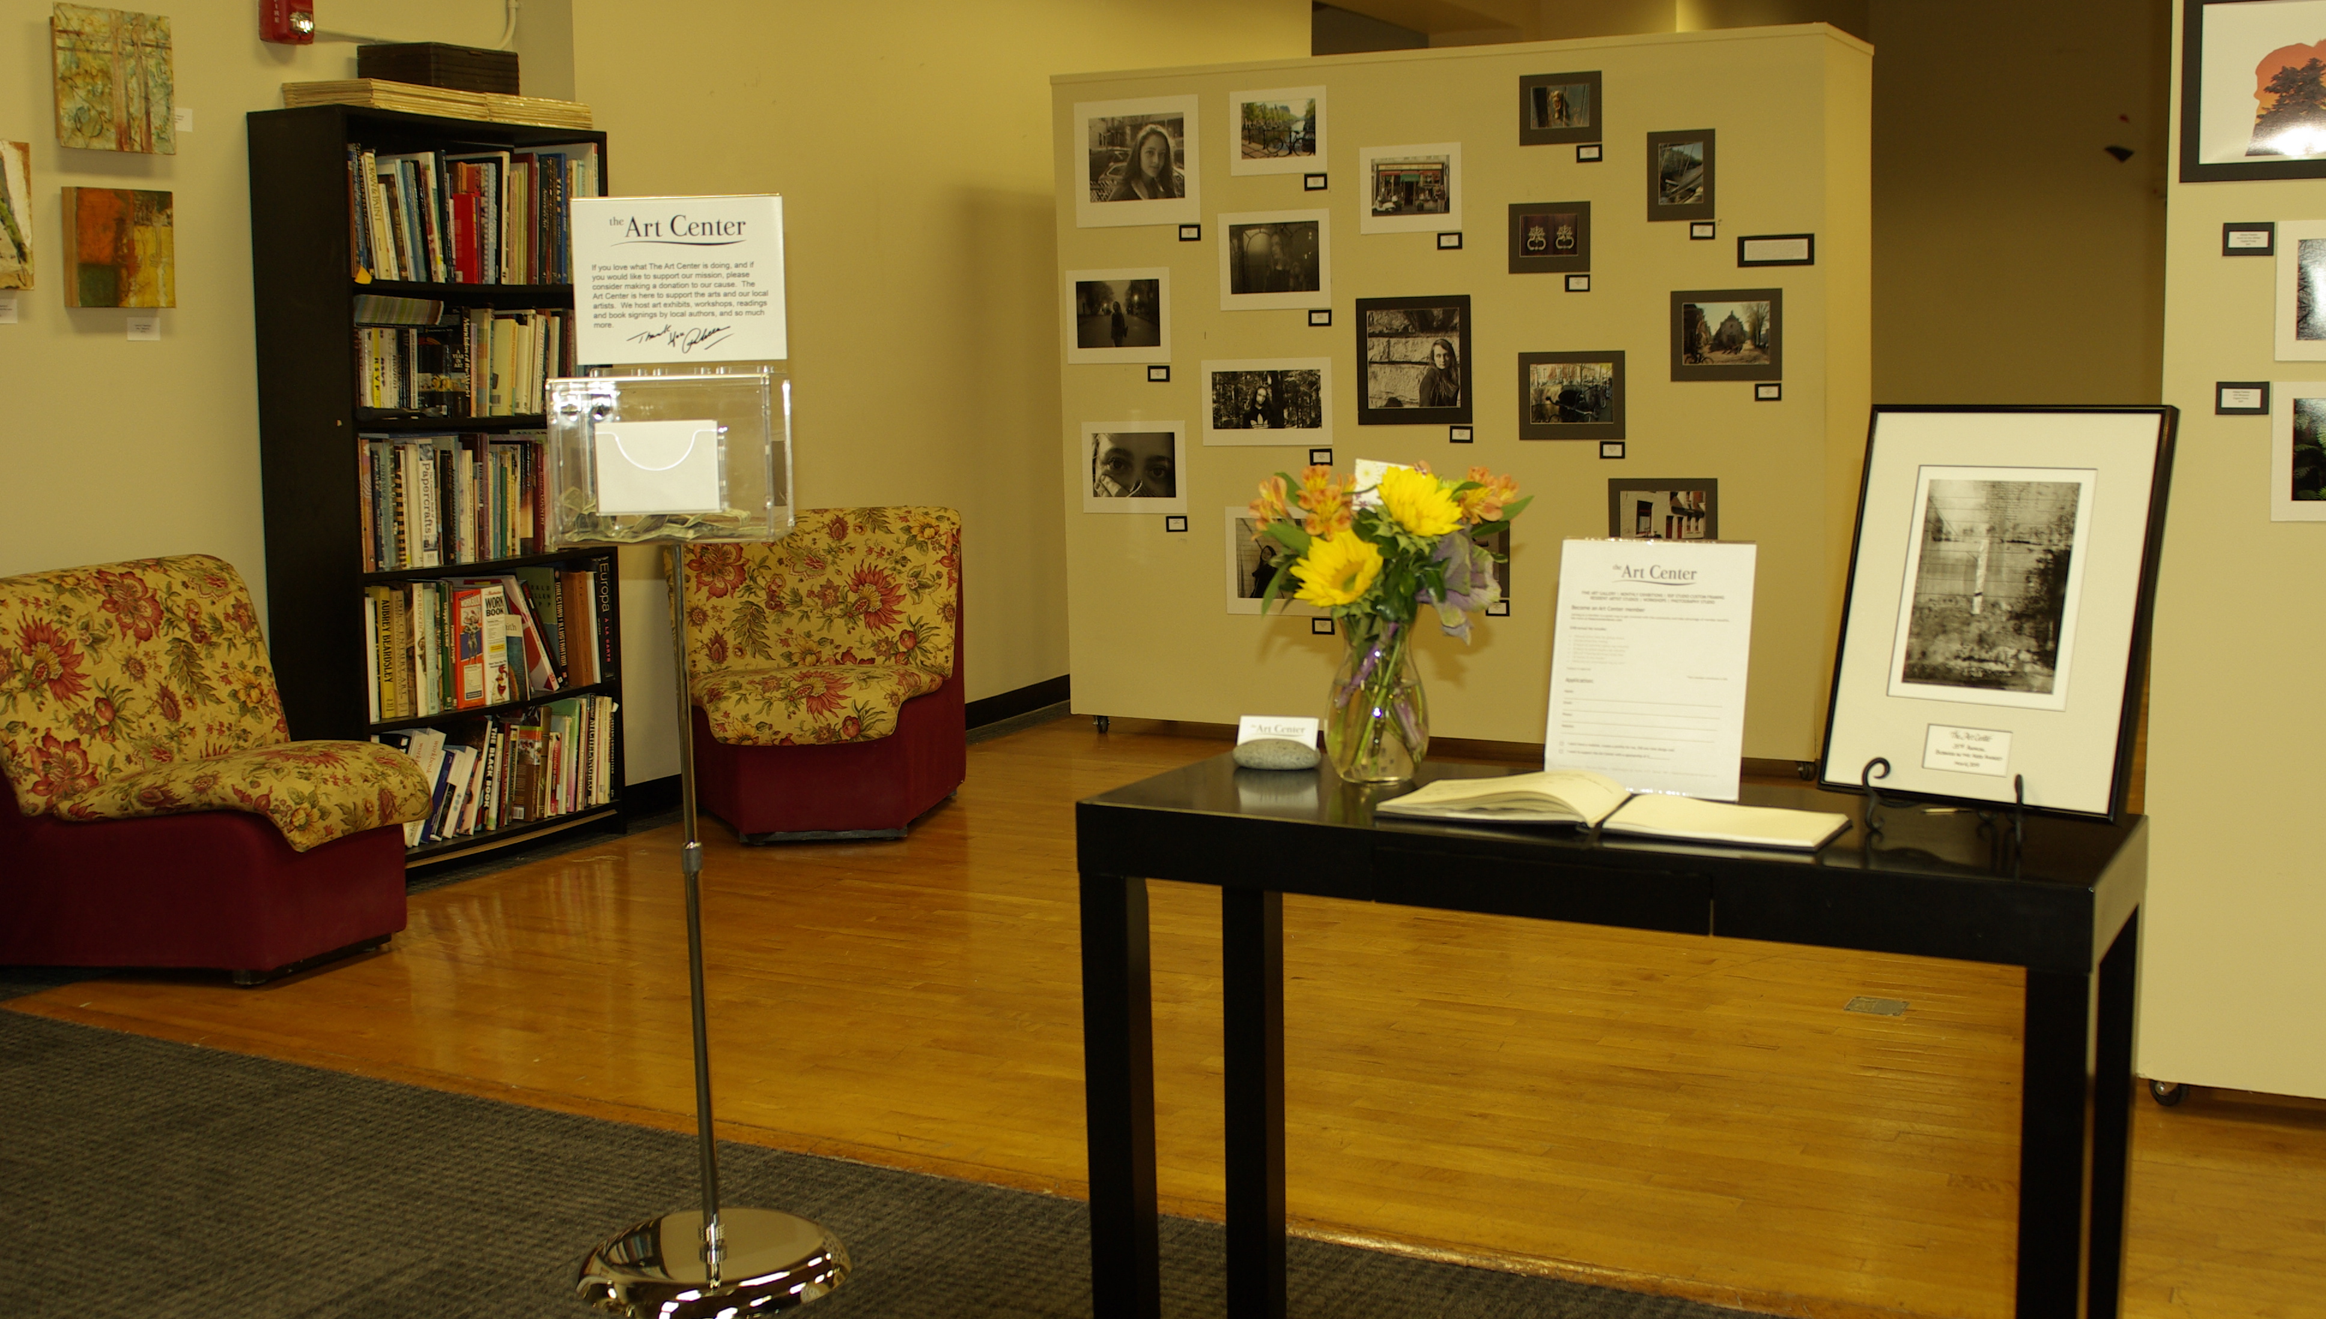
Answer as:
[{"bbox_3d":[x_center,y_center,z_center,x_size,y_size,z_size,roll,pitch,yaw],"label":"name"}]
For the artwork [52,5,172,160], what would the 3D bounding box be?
[{"bbox_3d":[-2.274,-1.248,5.030,0.035,0.305,0.298,3,8,28],"label":"artwork"}]

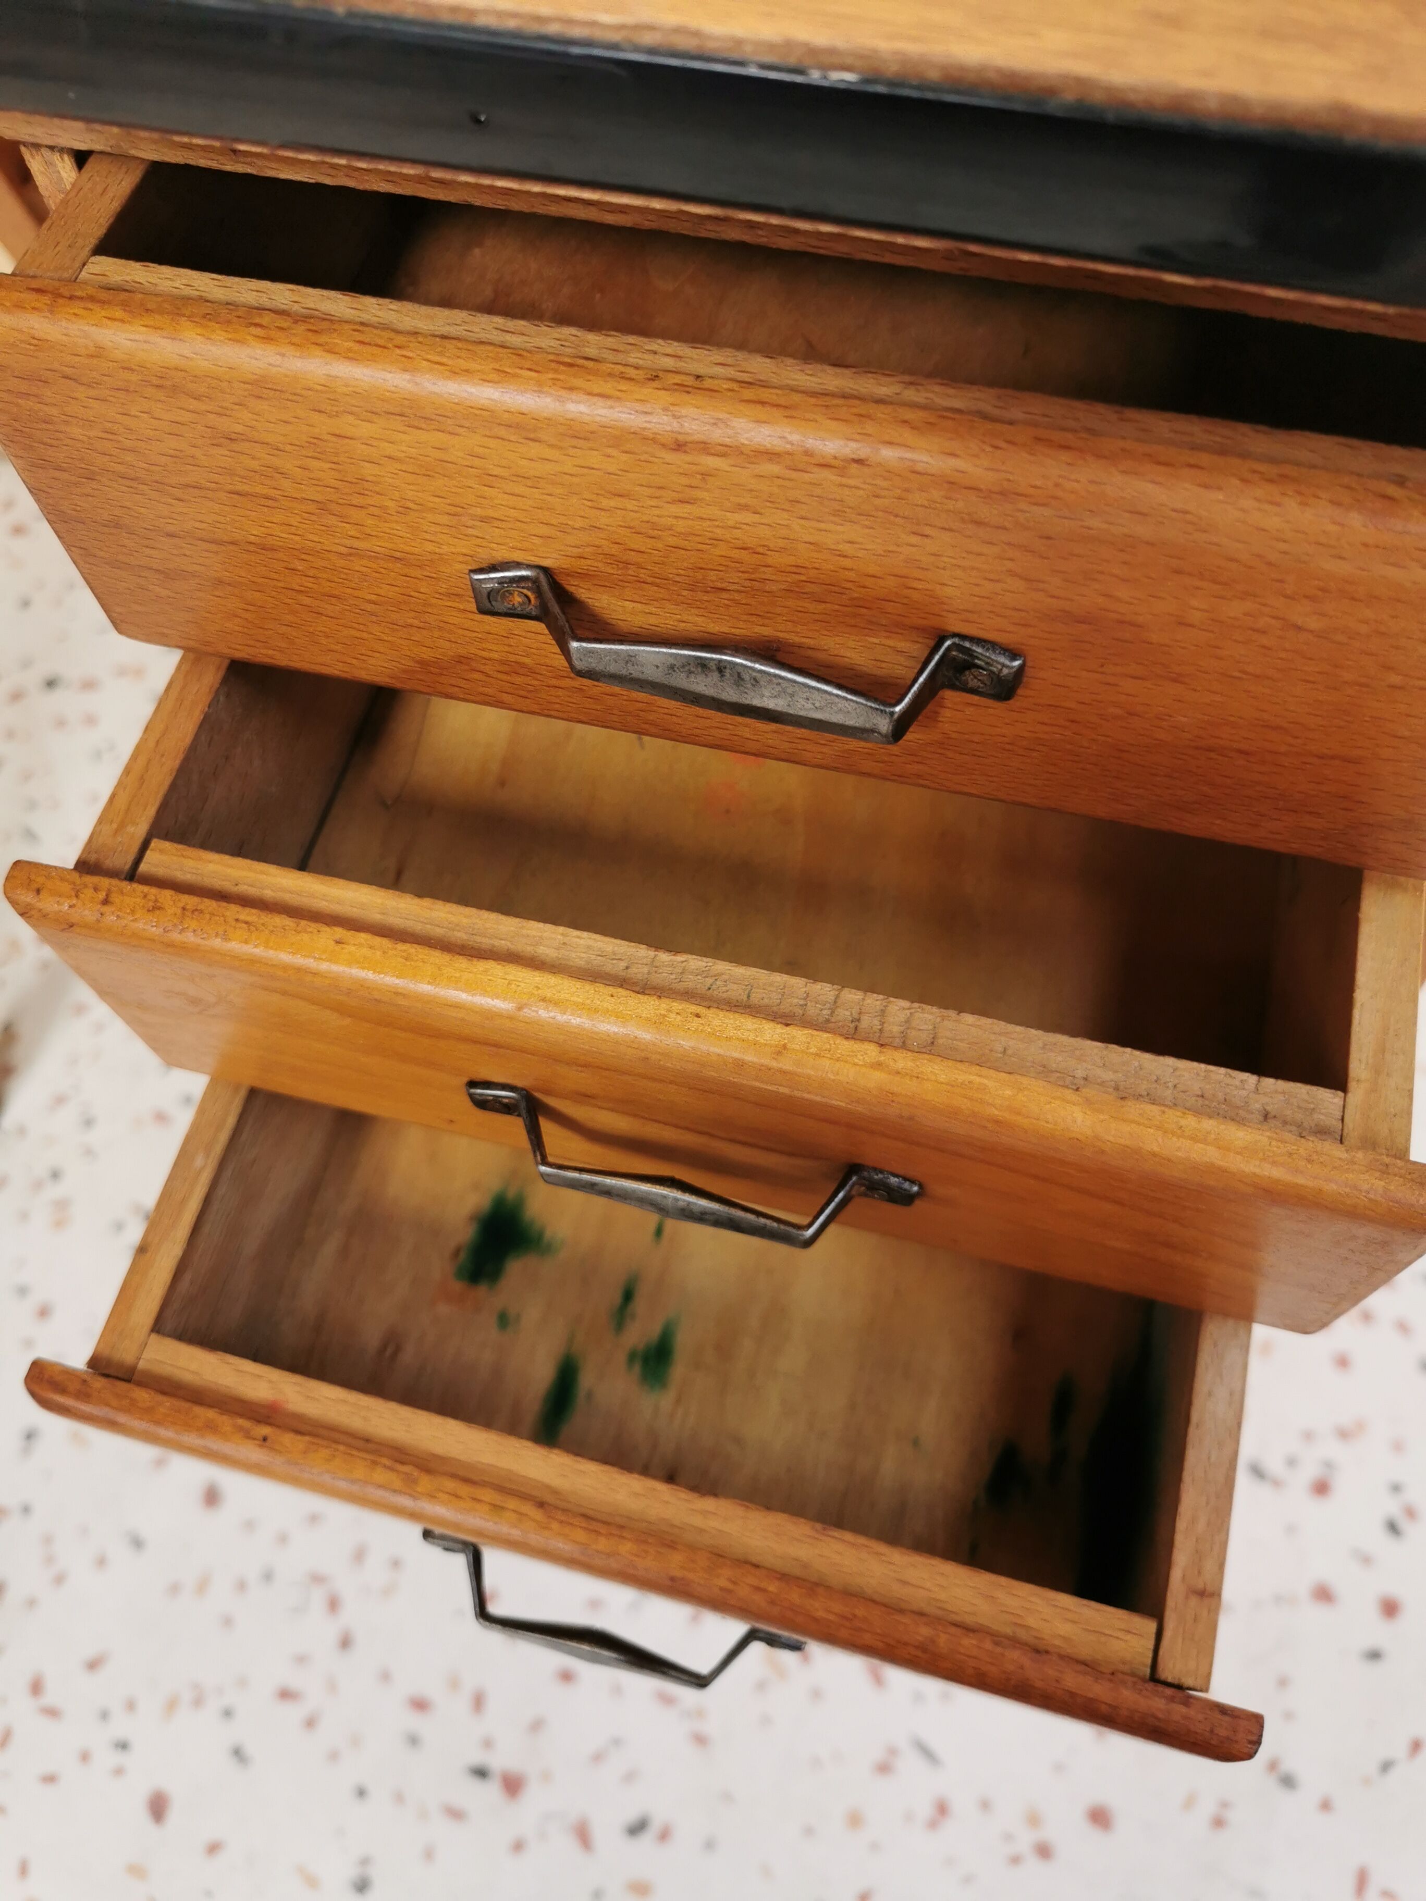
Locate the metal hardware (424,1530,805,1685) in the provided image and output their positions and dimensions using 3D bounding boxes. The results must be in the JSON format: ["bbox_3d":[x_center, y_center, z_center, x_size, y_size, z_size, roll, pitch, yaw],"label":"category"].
[{"bbox_3d":[-0.033,0.208,0.461,0.127,0.021,0.021,12,65,9],"label":"metal hardware"}]

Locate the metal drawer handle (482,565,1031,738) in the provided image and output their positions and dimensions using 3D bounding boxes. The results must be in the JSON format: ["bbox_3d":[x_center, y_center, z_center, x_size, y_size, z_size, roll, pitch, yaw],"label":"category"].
[{"bbox_3d":[0.006,-0.066,0.334,0.127,0.021,0.021,12,65,9],"label":"metal drawer handle"}]

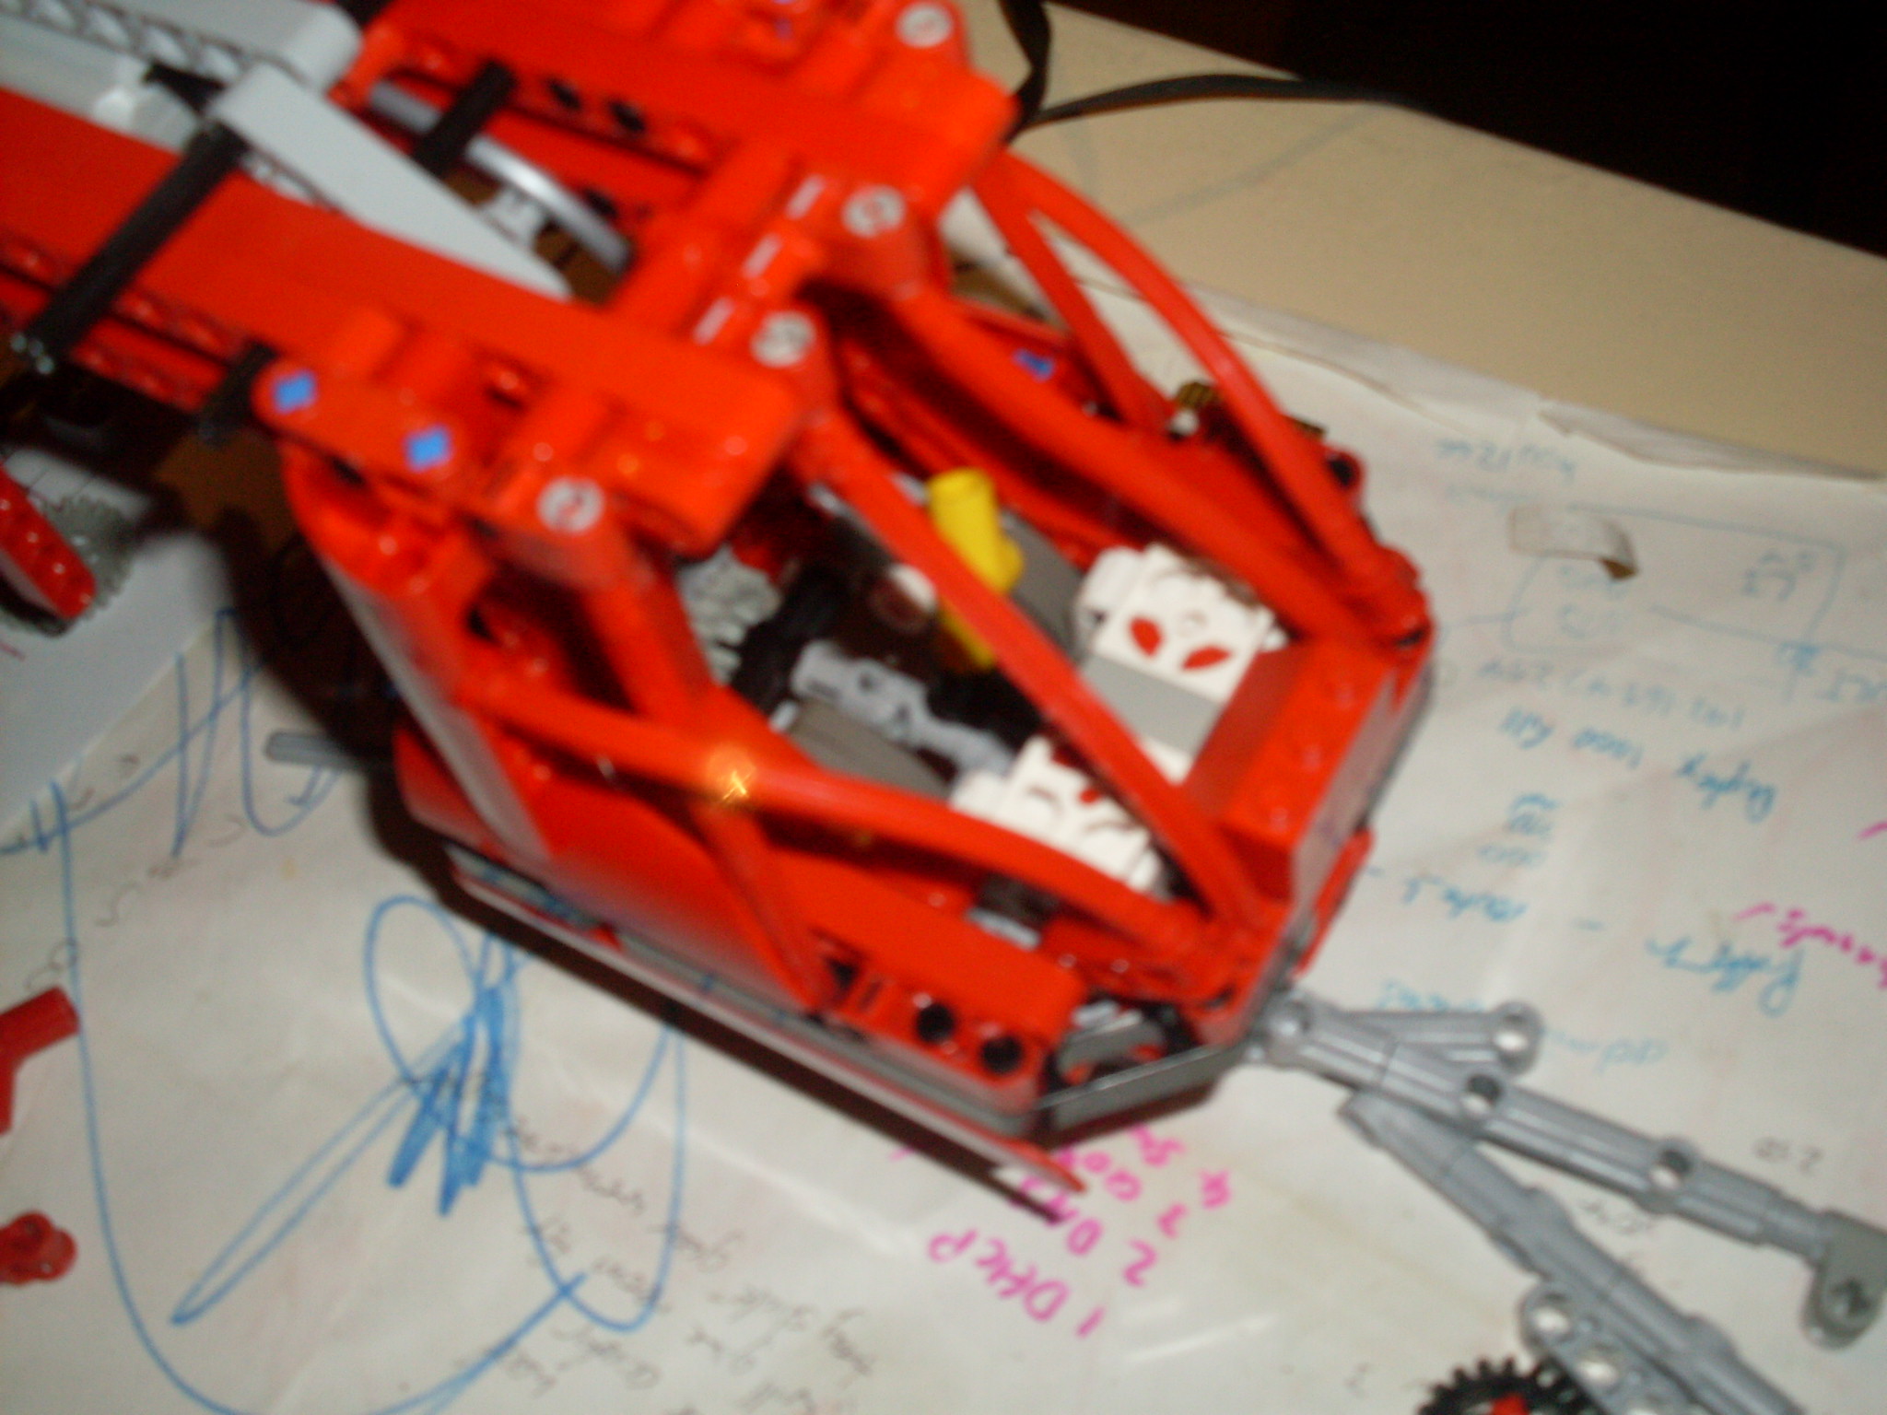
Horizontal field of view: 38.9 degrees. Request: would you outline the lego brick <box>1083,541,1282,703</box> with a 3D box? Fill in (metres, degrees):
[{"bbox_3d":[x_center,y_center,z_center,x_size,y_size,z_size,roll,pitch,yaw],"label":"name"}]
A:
[{"bbox_3d":[0.027,-0.008,0.302,0.021,0.009,0.016,24,68,19],"label":"lego brick"}]

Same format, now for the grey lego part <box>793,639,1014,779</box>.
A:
[{"bbox_3d":[-0.004,0.000,0.303,0.028,0.007,0.007,24,68,19],"label":"grey lego part"}]

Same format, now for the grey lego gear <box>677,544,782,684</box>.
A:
[{"bbox_3d":[-0.025,-0.011,0.312,0.009,0.017,0.017,24,68,19],"label":"grey lego gear"}]

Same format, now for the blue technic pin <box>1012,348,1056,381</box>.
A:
[{"bbox_3d":[0.012,-0.036,0.311,0.006,0.016,0.006,23,67,27],"label":"blue technic pin"}]

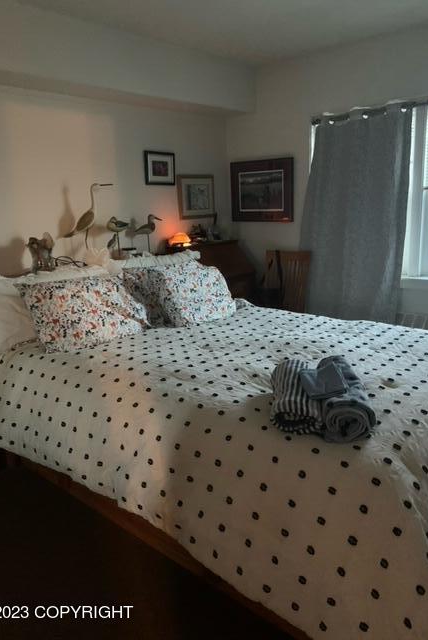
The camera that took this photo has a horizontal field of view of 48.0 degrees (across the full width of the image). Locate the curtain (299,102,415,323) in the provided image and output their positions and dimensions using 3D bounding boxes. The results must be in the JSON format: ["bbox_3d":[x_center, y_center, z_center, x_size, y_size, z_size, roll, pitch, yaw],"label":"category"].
[{"bbox_3d":[1.012,-0.598,3.591,0.820,1.850,0.140,11,20,39],"label":"curtain"}]

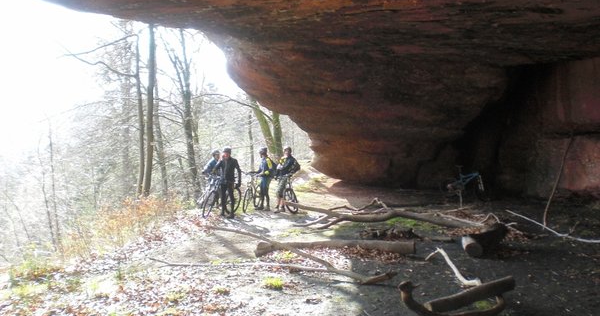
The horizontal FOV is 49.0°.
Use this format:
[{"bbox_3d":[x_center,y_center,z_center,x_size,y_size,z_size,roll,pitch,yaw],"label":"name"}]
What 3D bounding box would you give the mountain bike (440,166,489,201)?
[{"bbox_3d":[4.874,0.722,19.400,1.720,1.040,0.620,0,0,26],"label":"mountain bike"}]

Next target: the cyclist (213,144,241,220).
[{"bbox_3d":[-1.793,0.610,16.400,0.680,1.780,0.450,0,0,18],"label":"cyclist"}]

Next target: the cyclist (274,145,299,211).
[{"bbox_3d":[-0.336,0.591,17.700,0.580,1.770,0.550,0,0,-34],"label":"cyclist"}]

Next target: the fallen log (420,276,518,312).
[{"bbox_3d":[1.754,1.390,6.675,1.270,0.140,0.140,-5,3,-32],"label":"fallen log"}]

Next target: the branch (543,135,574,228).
[{"bbox_3d":[5.689,0.493,14.400,0.200,2.580,0.150,29,-28,0],"label":"branch"}]

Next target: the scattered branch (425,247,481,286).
[{"bbox_3d":[2.060,1.450,9.150,0.450,0.180,2.300,0,0,0],"label":"scattered branch"}]

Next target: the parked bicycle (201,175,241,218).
[{"bbox_3d":[-1.978,0.989,16.700,0.620,1.040,1.740,0,0,35],"label":"parked bicycle"}]

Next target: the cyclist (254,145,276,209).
[{"bbox_3d":[-0.986,0.597,18.300,0.600,1.770,0.520,0,0,-18],"label":"cyclist"}]

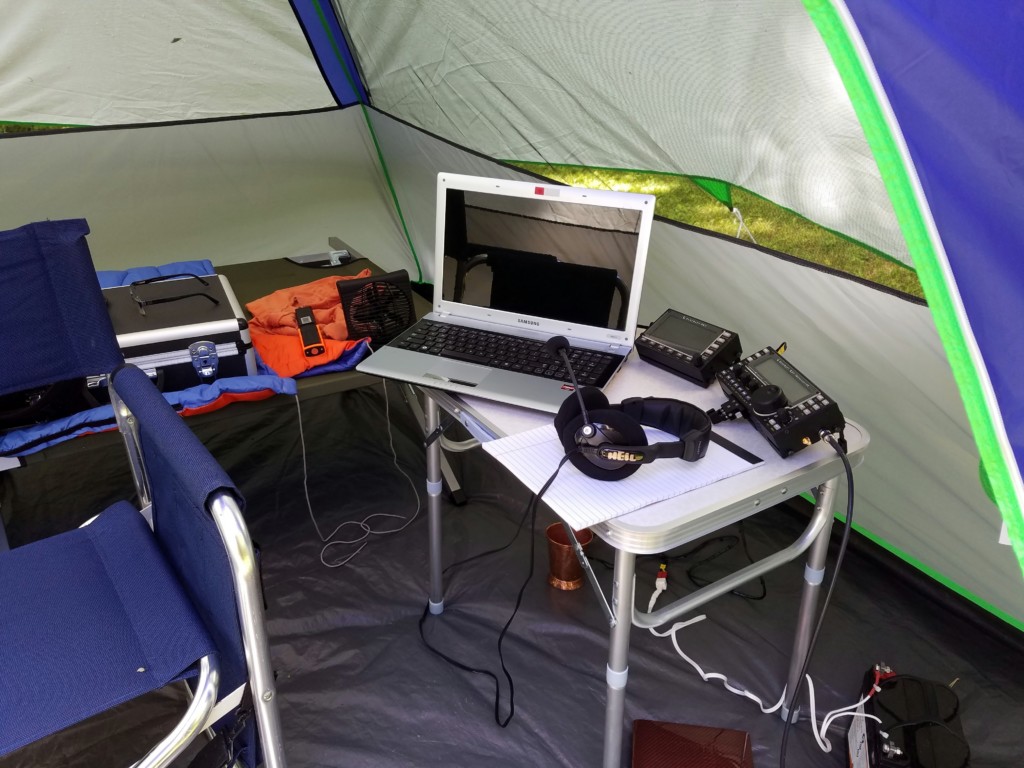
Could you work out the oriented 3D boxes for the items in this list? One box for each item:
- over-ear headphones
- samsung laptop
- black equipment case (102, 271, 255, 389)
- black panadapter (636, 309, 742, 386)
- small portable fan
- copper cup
[{"bbox_3d":[0.153,0.055,0.969,0.193,0.100,0.120,-4,26,-7],"label":"over-ear headphones"},{"bbox_3d":[-0.011,-0.147,1.203,0.380,0.274,0.302,12,30,21],"label":"samsung laptop"},{"bbox_3d":[-0.756,-0.073,1.501,0.450,0.135,0.335,-11,27,-23],"label":"black equipment case"},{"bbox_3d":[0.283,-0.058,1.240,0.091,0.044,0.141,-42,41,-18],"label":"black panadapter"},{"bbox_3d":[-0.299,-0.162,1.676,0.160,0.148,0.060,-14,13,-28],"label":"small portable fan"},{"bbox_3d":[0.110,0.341,1.509,0.091,0.119,0.091,1,24,0],"label":"copper cup"}]

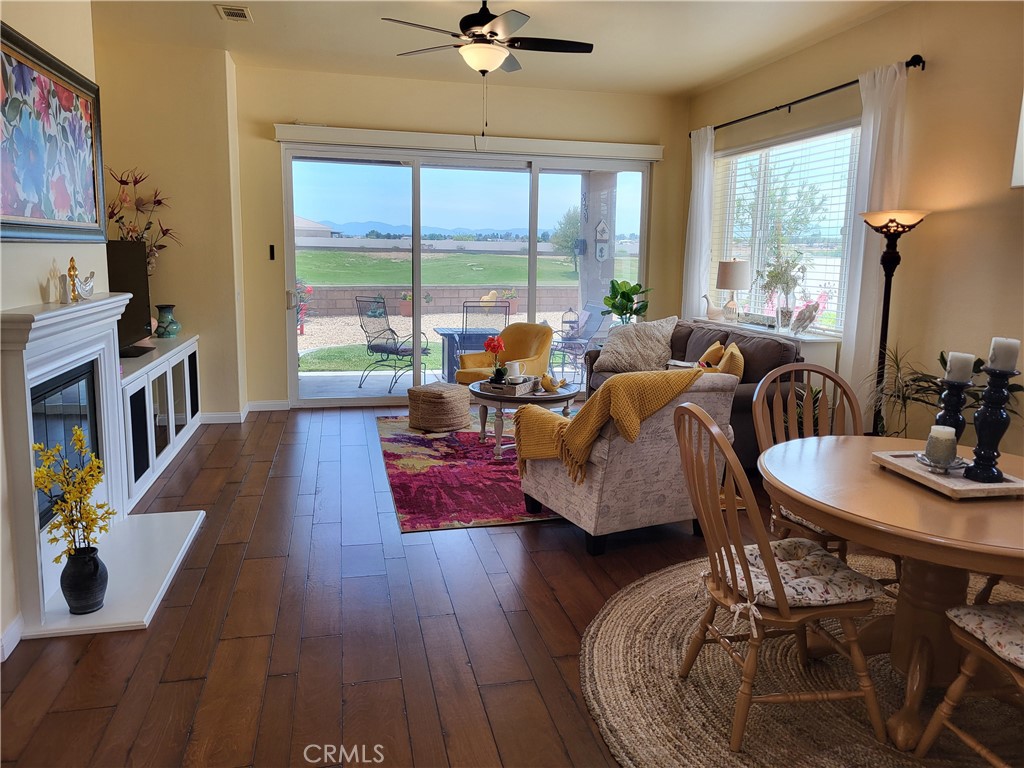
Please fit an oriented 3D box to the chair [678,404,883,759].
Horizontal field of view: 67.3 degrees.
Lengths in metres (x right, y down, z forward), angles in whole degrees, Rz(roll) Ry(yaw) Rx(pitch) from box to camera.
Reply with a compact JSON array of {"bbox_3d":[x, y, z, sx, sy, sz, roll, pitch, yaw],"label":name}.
[{"bbox_3d":[0.832,0.564,2.458,0.640,1.020,0.480,0,10,-10],"label":"chair"}]

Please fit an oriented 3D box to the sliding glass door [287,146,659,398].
[{"bbox_3d":[-0.363,-0.970,7.404,3.485,2.404,0.121,-1,10,-13],"label":"sliding glass door"}]

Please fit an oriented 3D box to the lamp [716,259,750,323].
[{"bbox_3d":[1.845,-0.765,6.413,0.283,0.535,0.283,-1,10,-13],"label":"lamp"}]

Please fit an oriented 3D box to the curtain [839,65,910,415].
[{"bbox_3d":[2.267,-0.614,4.889,0.100,2.660,0.490,-1,10,-12],"label":"curtain"}]

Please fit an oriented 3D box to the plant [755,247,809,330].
[{"bbox_3d":[1.987,-0.687,5.682,0.364,0.626,0.384,-1,10,-13],"label":"plant"}]

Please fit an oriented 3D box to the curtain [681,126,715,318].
[{"bbox_3d":[1.737,-1.034,7.264,0.100,2.660,0.480,-1,10,-12],"label":"curtain"}]

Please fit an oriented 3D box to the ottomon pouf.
[{"bbox_3d":[-0.627,0.198,6.572,0.444,0.343,0.444,7,11,31],"label":"ottomon pouf"}]

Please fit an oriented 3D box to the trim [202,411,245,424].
[{"bbox_3d":[-2.479,0.298,6.579,0.345,0.095,0.016,-1,10,-12],"label":"trim"}]

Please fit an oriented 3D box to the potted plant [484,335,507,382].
[{"bbox_3d":[-0.121,-0.198,5.883,0.170,0.380,0.160,-1,10,-12],"label":"potted plant"}]

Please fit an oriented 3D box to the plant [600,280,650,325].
[{"bbox_3d":[1.048,-0.651,7.100,0.460,0.600,0.440,-1,10,-12],"label":"plant"}]

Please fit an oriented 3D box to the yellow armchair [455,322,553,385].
[{"bbox_3d":[-0.077,-0.106,6.995,0.690,0.855,0.710,9,13,40],"label":"yellow armchair"}]

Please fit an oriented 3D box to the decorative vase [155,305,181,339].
[{"bbox_3d":[-2.736,-0.497,6.093,0.207,0.265,0.207,-1,10,-13],"label":"decorative vase"}]

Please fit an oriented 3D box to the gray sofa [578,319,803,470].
[{"bbox_3d":[1.278,0.053,5.998,0.960,0.909,2.020,-1,10,-13],"label":"gray sofa"}]

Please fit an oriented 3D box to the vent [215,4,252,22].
[{"bbox_3d":[-1.851,-2.462,5.140,0.215,0.025,0.350,-1,10,-12],"label":"vent"}]

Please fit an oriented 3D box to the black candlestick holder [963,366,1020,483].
[{"bbox_3d":[1.624,0.140,2.602,0.128,0.358,0.128,-1,10,-12],"label":"black candlestick holder"}]

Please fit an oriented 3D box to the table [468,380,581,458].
[{"bbox_3d":[0.076,0.268,5.881,0.848,0.460,0.848,-1,10,-13],"label":"table"}]

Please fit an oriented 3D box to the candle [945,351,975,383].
[{"bbox_3d":[1.605,-0.063,2.755,0.080,0.100,0.080,-1,10,-12],"label":"candle"}]

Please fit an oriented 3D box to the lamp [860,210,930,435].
[{"bbox_3d":[2.153,-0.098,4.468,0.404,1.762,0.404,-1,10,-13],"label":"lamp"}]

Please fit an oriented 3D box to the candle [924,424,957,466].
[{"bbox_3d":[1.405,0.203,2.524,0.105,0.122,0.105,-1,10,-13],"label":"candle"}]

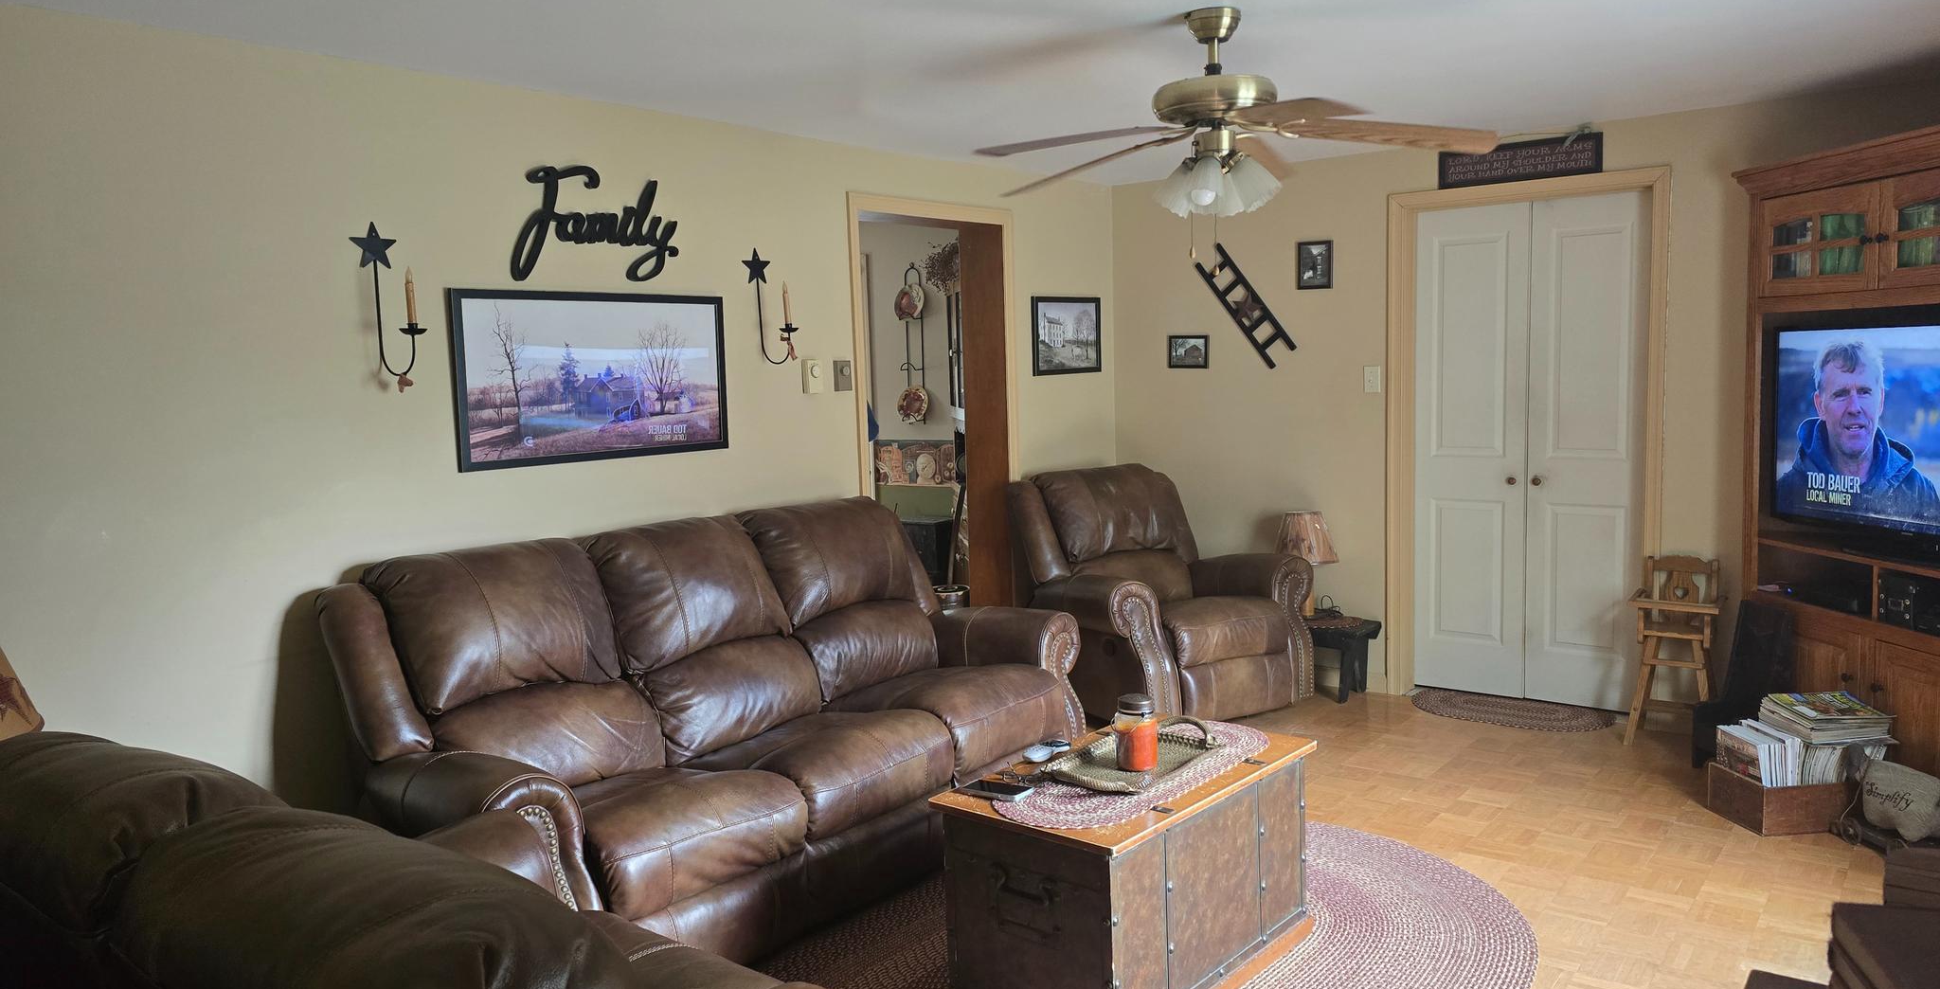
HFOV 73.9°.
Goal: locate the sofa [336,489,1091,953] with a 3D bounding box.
[{"bbox_3d":[-0.618,0.605,3.782,0.980,1.030,2.260,3,8,40],"label":"sofa"}]

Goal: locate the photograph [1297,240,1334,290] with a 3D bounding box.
[{"bbox_3d":[1.495,-0.994,5.599,0.163,0.204,0.020,3,7,38],"label":"photograph"}]

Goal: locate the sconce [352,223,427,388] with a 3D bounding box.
[{"bbox_3d":[-1.473,-0.482,3.308,0.215,0.440,0.127,3,8,38],"label":"sconce"}]

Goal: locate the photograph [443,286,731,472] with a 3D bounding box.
[{"bbox_3d":[-1.119,-0.355,3.913,0.030,0.495,0.966,3,8,38],"label":"photograph"}]

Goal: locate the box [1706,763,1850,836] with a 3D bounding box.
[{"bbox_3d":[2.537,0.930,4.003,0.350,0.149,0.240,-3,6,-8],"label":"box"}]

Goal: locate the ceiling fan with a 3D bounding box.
[{"bbox_3d":[0.594,-0.925,3.132,1.300,0.480,1.300,3,7,38],"label":"ceiling fan"}]

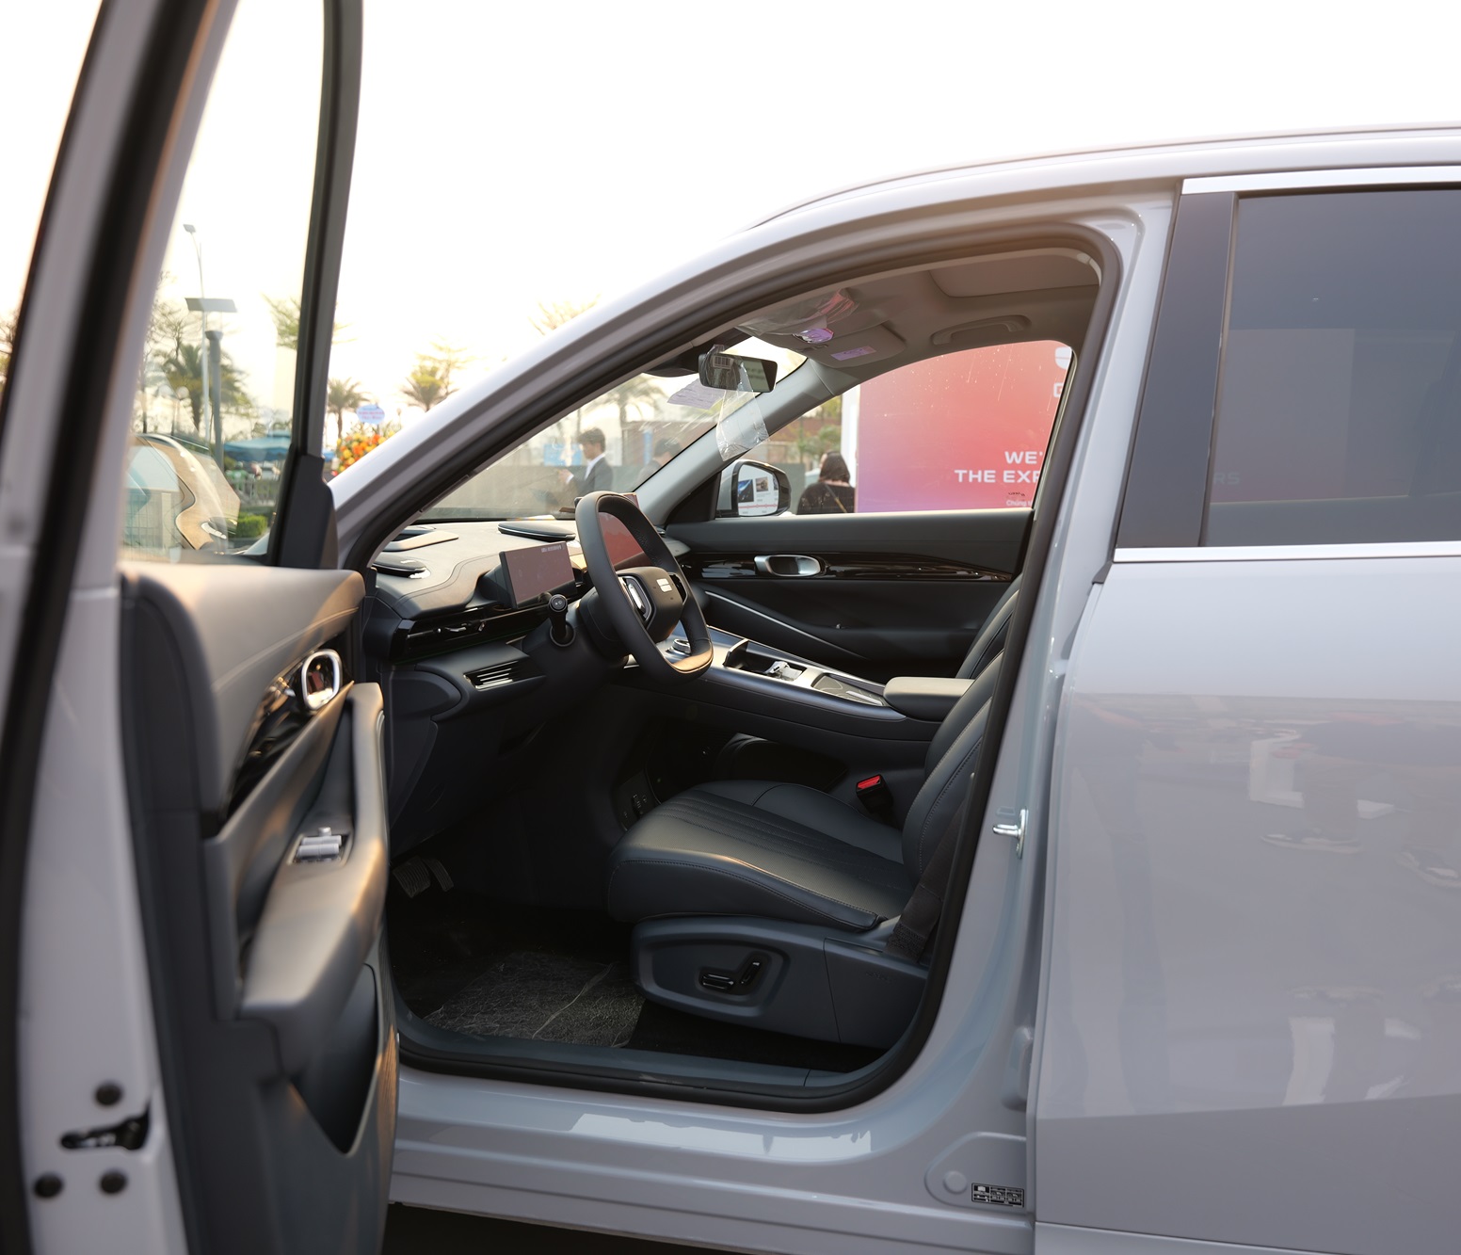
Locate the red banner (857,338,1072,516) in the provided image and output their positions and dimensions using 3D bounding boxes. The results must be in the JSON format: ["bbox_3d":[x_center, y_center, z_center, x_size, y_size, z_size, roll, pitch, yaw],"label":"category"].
[{"bbox_3d":[2.254,-0.744,7.868,2.938,2.182,0.060,2,6,12],"label":"red banner"}]

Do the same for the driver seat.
[{"bbox_3d":[0.304,0.083,1.978,0.860,0.940,0.530,2,6,12],"label":"driver seat"}]

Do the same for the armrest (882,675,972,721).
[{"bbox_3d":[0.439,0.139,2.334,0.290,0.065,0.210,2,6,12],"label":"armrest"}]

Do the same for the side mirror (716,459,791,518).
[{"bbox_3d":[0.065,-0.369,3.393,0.130,0.163,0.210,4,7,27],"label":"side mirror"}]

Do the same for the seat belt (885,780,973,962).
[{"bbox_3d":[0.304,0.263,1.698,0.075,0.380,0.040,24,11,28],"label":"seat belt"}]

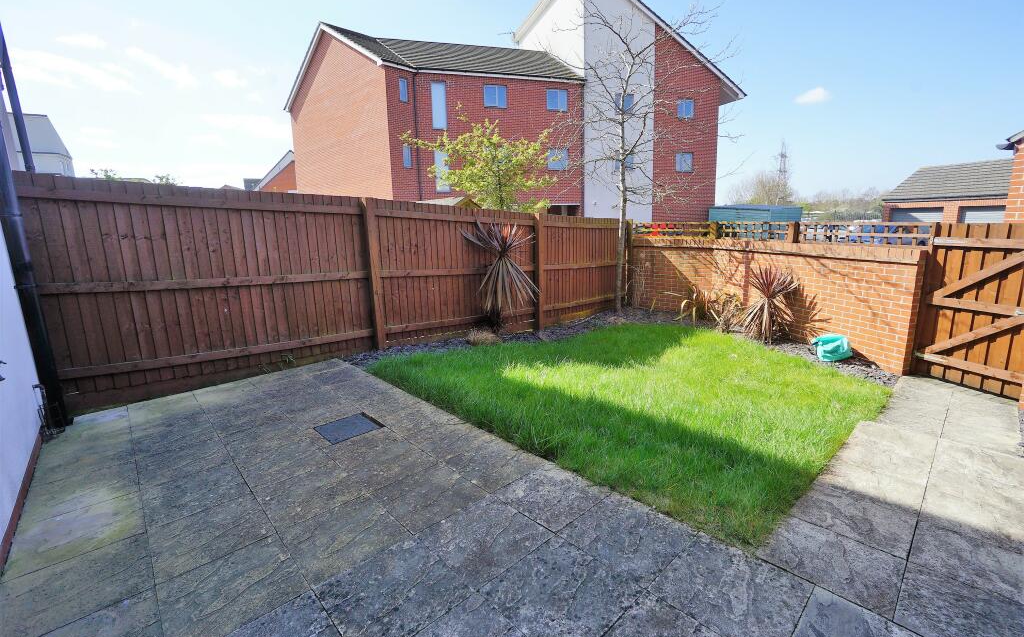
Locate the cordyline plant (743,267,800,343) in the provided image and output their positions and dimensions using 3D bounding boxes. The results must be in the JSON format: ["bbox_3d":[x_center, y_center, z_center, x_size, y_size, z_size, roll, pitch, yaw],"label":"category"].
[{"bbox_3d":[3.655,-0.200,6.030,0.740,1.080,0.740,5,13,31],"label":"cordyline plant"}]

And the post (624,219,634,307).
[{"bbox_3d":[2.357,-1.110,8.530,0.105,1.750,0.105,9,16,44],"label":"post"}]

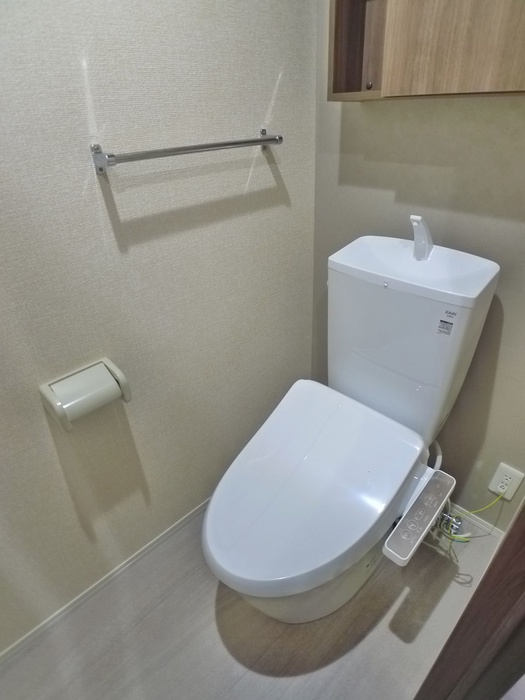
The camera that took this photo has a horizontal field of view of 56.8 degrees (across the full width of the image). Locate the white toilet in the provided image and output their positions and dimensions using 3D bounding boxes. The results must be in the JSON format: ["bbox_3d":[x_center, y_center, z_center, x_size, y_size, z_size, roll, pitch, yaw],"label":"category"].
[{"bbox_3d":[0.189,0.221,1.175,0.456,0.936,0.813,24,38,38],"label":"white toilet"}]

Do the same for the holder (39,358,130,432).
[{"bbox_3d":[-0.376,0.100,1.056,0.095,0.086,0.164,24,38,38],"label":"holder"}]

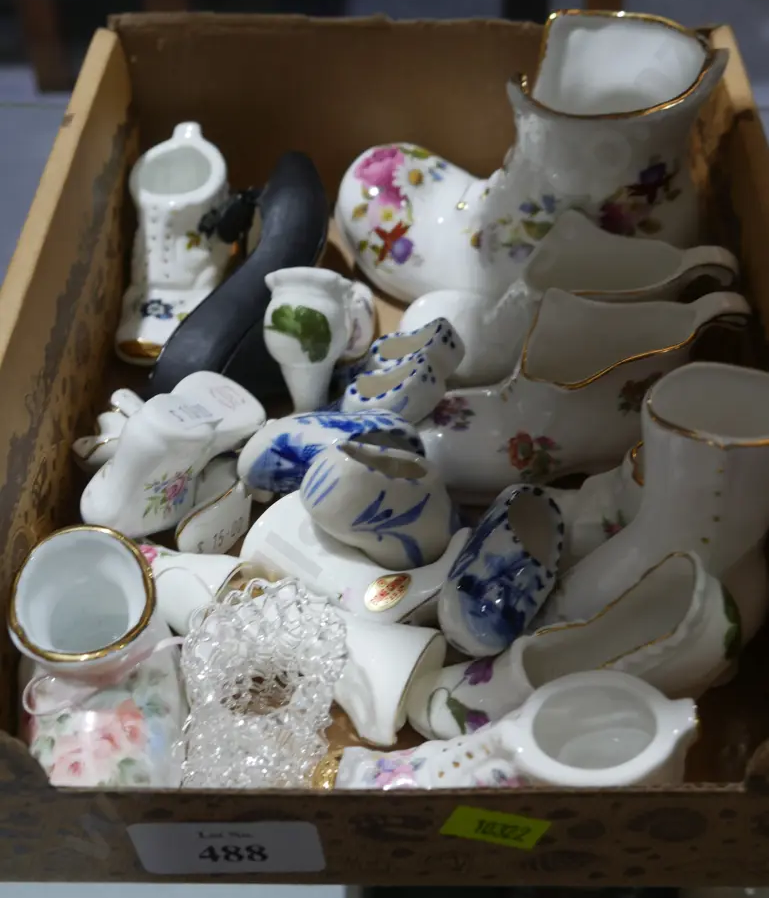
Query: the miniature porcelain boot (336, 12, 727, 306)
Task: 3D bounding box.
[{"bbox_3d":[0.062,-0.118,0.604,0.154,0.112,0.082,4,42,4],"label":"miniature porcelain boot"}]

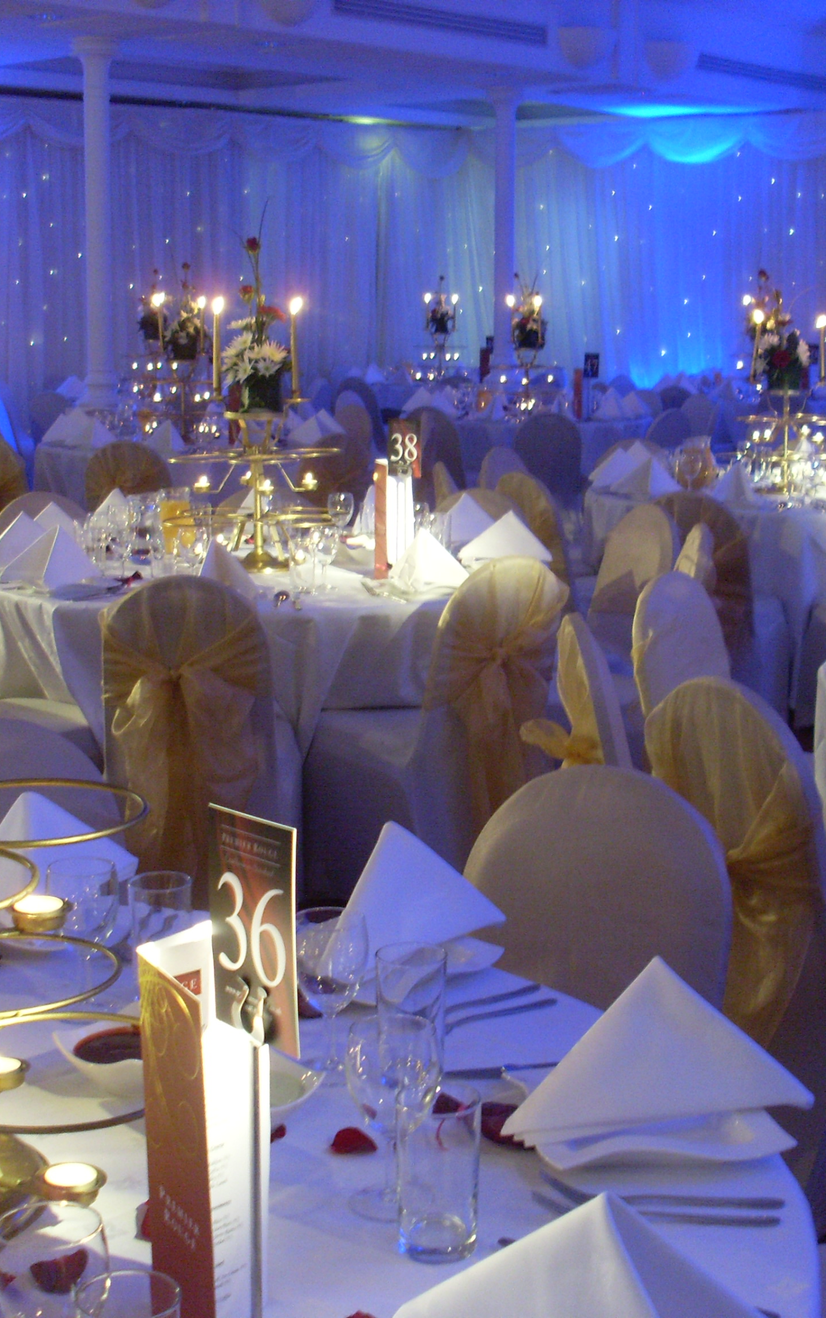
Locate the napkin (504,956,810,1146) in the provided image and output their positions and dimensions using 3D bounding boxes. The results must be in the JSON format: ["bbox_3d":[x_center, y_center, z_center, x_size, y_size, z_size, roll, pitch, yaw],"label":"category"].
[{"bbox_3d":[0.221,0.352,1.814,0.301,0.150,0.128,-5,11,-23],"label":"napkin"}]

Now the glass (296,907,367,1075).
[{"bbox_3d":[-0.084,0.345,1.979,0.077,0.160,0.077,0,10,0],"label":"glass"}]

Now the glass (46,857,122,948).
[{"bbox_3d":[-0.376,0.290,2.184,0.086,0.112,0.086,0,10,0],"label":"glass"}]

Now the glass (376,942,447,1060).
[{"bbox_3d":[-0.001,0.362,1.971,0.068,0.128,0.068,0,10,0],"label":"glass"}]

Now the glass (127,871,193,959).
[{"bbox_3d":[-0.300,0.327,2.305,0.073,0.130,0.073,0,10,0],"label":"glass"}]

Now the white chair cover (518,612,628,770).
[{"bbox_3d":[0.585,0.342,4.134,0.550,0.880,0.420,1,10,4],"label":"white chair cover"}]

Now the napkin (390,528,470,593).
[{"bbox_3d":[0.011,-0.295,5.374,0.181,0.140,0.282,-7,12,-33],"label":"napkin"}]

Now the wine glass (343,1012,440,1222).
[{"bbox_3d":[-0.020,0.410,1.742,0.086,0.169,0.086,0,10,0],"label":"wine glass"}]

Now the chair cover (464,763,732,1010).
[{"bbox_3d":[0.126,0.632,2.655,0.430,0.910,0.530,7,12,34],"label":"chair cover"}]

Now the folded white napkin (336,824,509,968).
[{"bbox_3d":[-0.037,0.272,2.382,0.208,0.137,0.269,5,11,26],"label":"folded white napkin"}]

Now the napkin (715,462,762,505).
[{"bbox_3d":[1.343,-0.731,7.926,0.182,0.150,0.291,2,11,12],"label":"napkin"}]

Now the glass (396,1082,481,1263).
[{"bbox_3d":[0.022,0.428,1.611,0.068,0.128,0.068,0,10,0],"label":"glass"}]

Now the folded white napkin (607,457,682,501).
[{"bbox_3d":[0.984,-0.739,7.784,0.280,0.138,0.237,-7,12,-34],"label":"folded white napkin"}]

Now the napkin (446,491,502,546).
[{"bbox_3d":[0.155,-0.459,6.362,0.300,0.154,0.181,-4,11,-20],"label":"napkin"}]

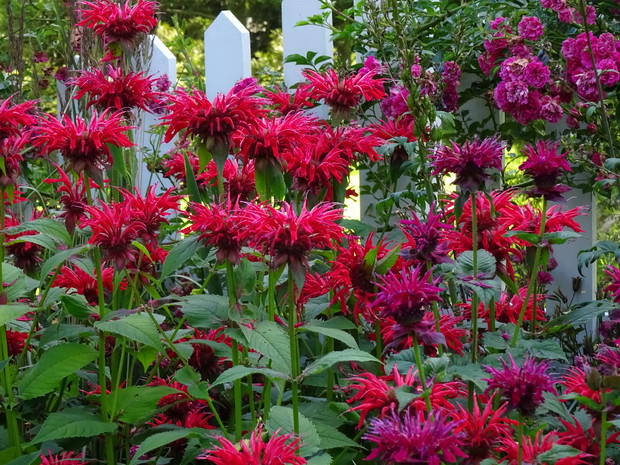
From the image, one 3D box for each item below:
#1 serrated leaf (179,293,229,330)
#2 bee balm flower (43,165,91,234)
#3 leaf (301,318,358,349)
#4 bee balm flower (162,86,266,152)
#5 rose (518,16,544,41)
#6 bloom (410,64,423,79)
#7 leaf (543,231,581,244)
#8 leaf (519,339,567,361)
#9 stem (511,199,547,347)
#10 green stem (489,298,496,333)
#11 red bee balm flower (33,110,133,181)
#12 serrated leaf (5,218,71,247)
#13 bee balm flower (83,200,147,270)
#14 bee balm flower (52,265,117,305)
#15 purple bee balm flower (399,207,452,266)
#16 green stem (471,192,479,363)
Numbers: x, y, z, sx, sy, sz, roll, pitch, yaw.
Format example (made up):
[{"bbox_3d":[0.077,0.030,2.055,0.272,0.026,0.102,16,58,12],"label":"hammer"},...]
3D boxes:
[{"bbox_3d":[-0.108,0.079,2.200,0.062,0.018,0.038,14,53,19],"label":"serrated leaf"},{"bbox_3d":[-0.241,-0.032,2.200,0.050,0.067,0.047,0,5,0],"label":"bee balm flower"},{"bbox_3d":[0.018,0.093,2.020,0.060,0.016,0.027,26,22,18],"label":"leaf"},{"bbox_3d":[-0.087,-0.103,2.000,0.094,0.060,0.090,0,3,0],"label":"bee balm flower"},{"bbox_3d":[0.332,-0.306,3.300,0.039,0.036,0.030,0,3,6],"label":"rose"},{"bbox_3d":[0.169,-0.256,3.500,0.019,0.022,0.019,0,5,0],"label":"bloom"},{"bbox_3d":[0.263,0.005,2.300,0.039,0.012,0.022,11,18,14],"label":"leaf"},{"bbox_3d":[0.231,0.117,2.200,0.053,0.014,0.035,23,29,17],"label":"leaf"},{"bbox_3d":[0.229,0.042,2.300,0.009,0.158,0.008,11,0,0],"label":"stem"},{"bbox_3d":[0.199,0.091,2.400,0.005,0.039,0.005,0,3,0],"label":"green stem"},{"bbox_3d":[-0.209,-0.083,2.020,0.092,0.059,0.092,-1,3,0],"label":"red bee balm flower"},{"bbox_3d":[-0.260,0.000,2.100,0.067,0.019,0.033,23,34,9],"label":"serrated leaf"},{"bbox_3d":[-0.186,0.003,2.100,0.061,0.067,0.061,-7,6,0],"label":"bee balm flower"},{"bbox_3d":[-0.236,0.056,2.350,0.077,0.046,0.077,-1,3,0],"label":"bee balm flower"},{"bbox_3d":[0.119,0.004,2.250,0.054,0.060,0.054,0,3,0],"label":"purple bee balm flower"},{"bbox_3d":[0.164,0.045,2.200,0.005,0.170,0.005,1,3,0],"label":"green stem"}]

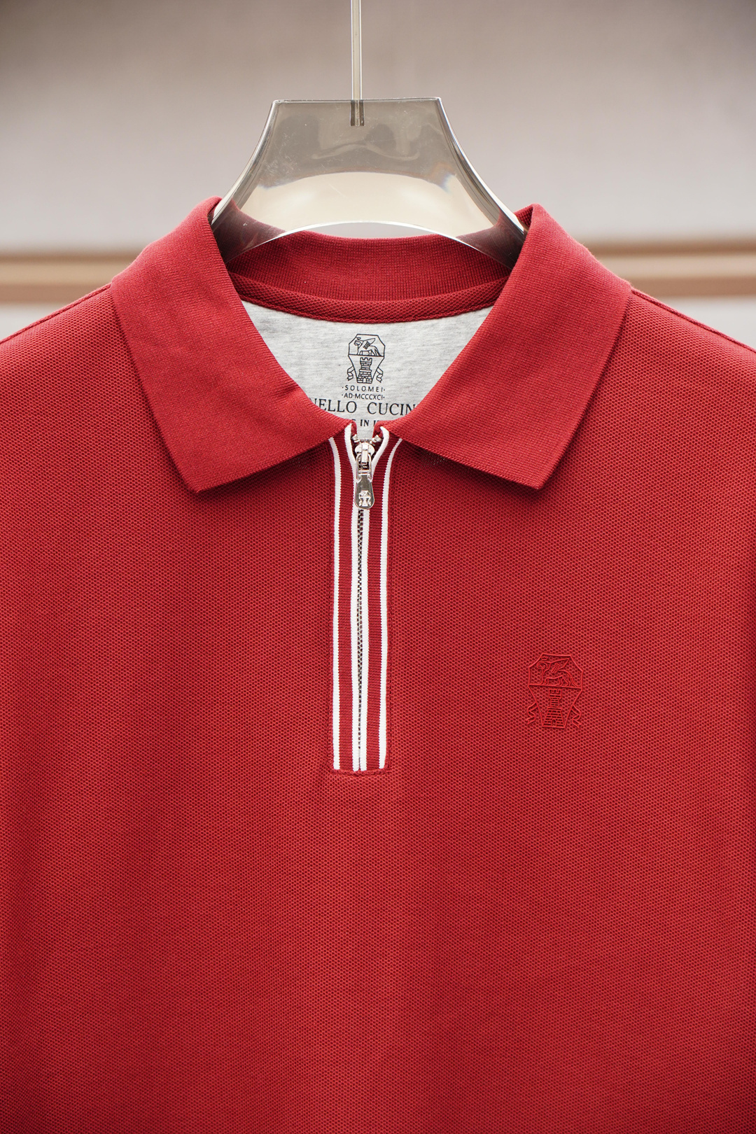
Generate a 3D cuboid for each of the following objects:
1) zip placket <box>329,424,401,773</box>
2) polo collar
[{"bbox_3d":[-0.006,0.015,1.480,0.033,0.164,0.020,0,-3,0],"label":"zip placket"},{"bbox_3d":[-0.004,-0.107,1.520,0.249,0.143,0.130,0,2,0],"label":"polo collar"}]

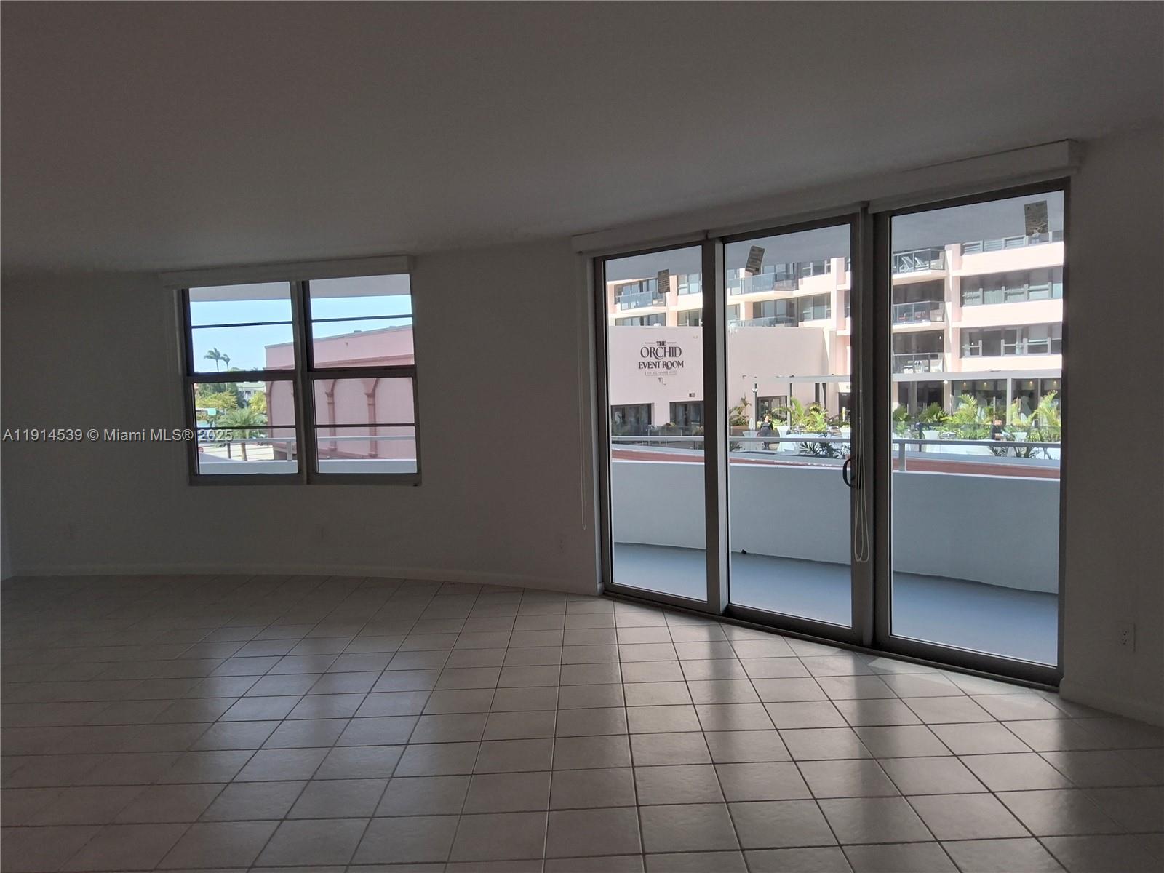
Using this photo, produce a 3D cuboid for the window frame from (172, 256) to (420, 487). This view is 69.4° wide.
[{"bbox_3d":[-2.199,-0.453,6.470,1.950,1.650,0.110,-1,4,13],"label":"window frame"}]

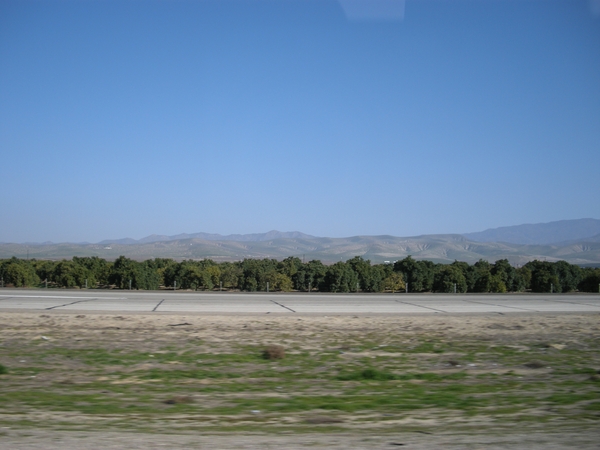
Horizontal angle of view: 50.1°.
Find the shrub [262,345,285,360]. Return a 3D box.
[{"bbox_3d":[-0.500,2.406,12.100,0.410,0.290,0.390,0,-4,0],"label":"shrub"}]

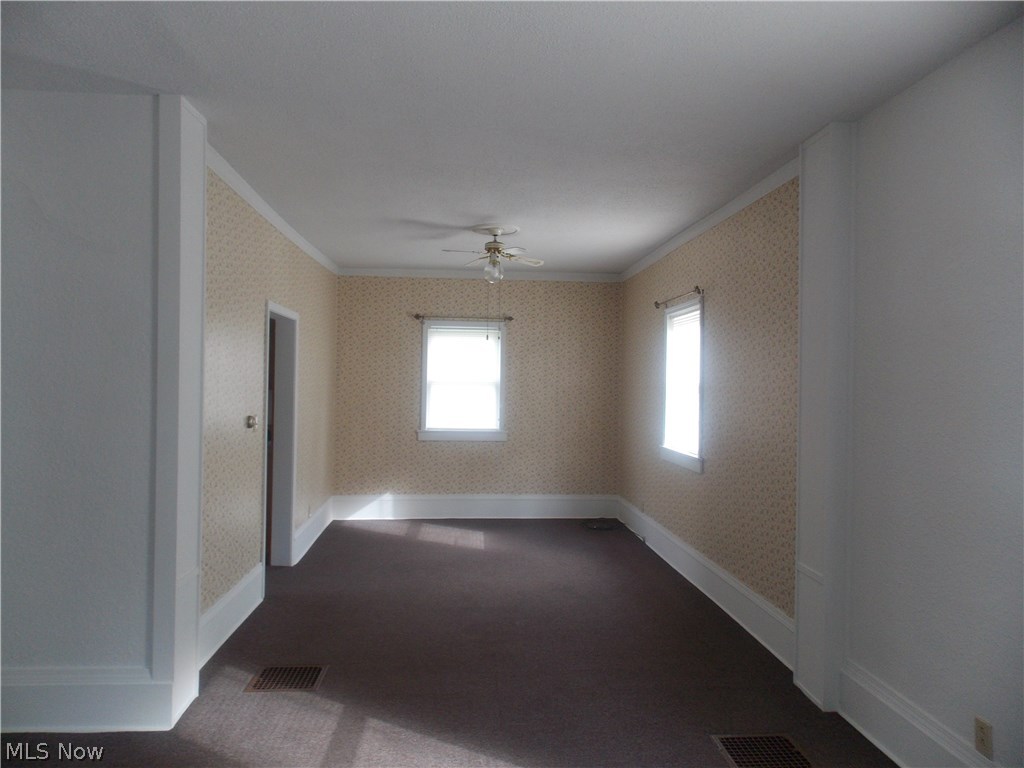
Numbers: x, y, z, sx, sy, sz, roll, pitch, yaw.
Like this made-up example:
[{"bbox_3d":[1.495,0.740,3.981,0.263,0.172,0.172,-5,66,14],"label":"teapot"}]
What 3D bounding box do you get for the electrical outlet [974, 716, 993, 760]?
[{"bbox_3d":[1.524,1.142,2.191,0.010,0.115,0.070,1,0,-5],"label":"electrical outlet"}]

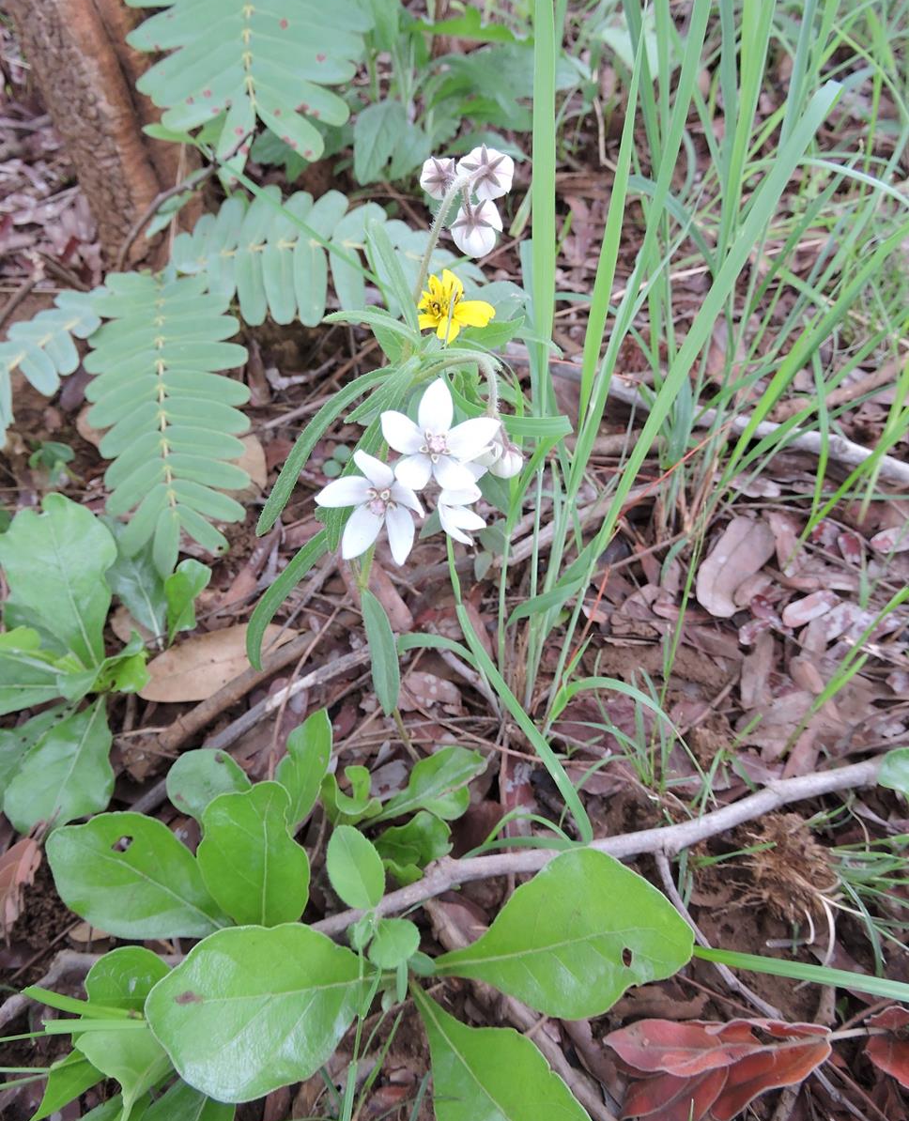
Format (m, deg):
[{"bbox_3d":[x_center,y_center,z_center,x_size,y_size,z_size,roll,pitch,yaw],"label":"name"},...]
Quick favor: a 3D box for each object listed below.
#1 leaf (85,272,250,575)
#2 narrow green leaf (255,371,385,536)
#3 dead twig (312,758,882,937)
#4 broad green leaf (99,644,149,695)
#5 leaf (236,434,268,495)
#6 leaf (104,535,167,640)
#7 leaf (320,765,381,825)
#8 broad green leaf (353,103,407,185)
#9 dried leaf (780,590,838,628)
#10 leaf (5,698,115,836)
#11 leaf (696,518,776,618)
[{"bbox_3d":[-0.191,-0.093,0.555,0.102,0.030,0.215,-2,73,-19],"label":"leaf"},{"bbox_3d":[-0.068,-0.051,0.390,0.022,0.098,0.014,41,18,-1],"label":"narrow green leaf"},{"bbox_3d":[0.095,0.172,0.508,0.362,0.024,0.036,-12,49,-9],"label":"dead twig"},{"bbox_3d":[-0.193,0.064,0.490,0.033,0.018,0.026,-31,61,4],"label":"broad green leaf"},{"bbox_3d":[-0.185,-0.083,0.741,0.044,0.014,0.060,20,51,17],"label":"leaf"},{"bbox_3d":[-0.237,0.019,0.632,0.056,0.022,0.104,-20,65,-17],"label":"leaf"},{"bbox_3d":[-0.064,0.144,0.516,0.038,0.034,0.036,0,48,0],"label":"leaf"},{"bbox_3d":[-0.074,-0.413,0.831,0.046,0.018,0.094,17,79,-13],"label":"broad green leaf"},{"bbox_3d":[0.268,0.037,0.633,0.049,0.012,0.024,-16,50,-14],"label":"dried leaf"},{"bbox_3d":[-0.210,0.109,0.453,0.053,0.015,0.080,-2,47,-1],"label":"leaf"},{"bbox_3d":[0.188,0.003,0.559,0.036,0.012,0.089,20,51,17],"label":"leaf"}]

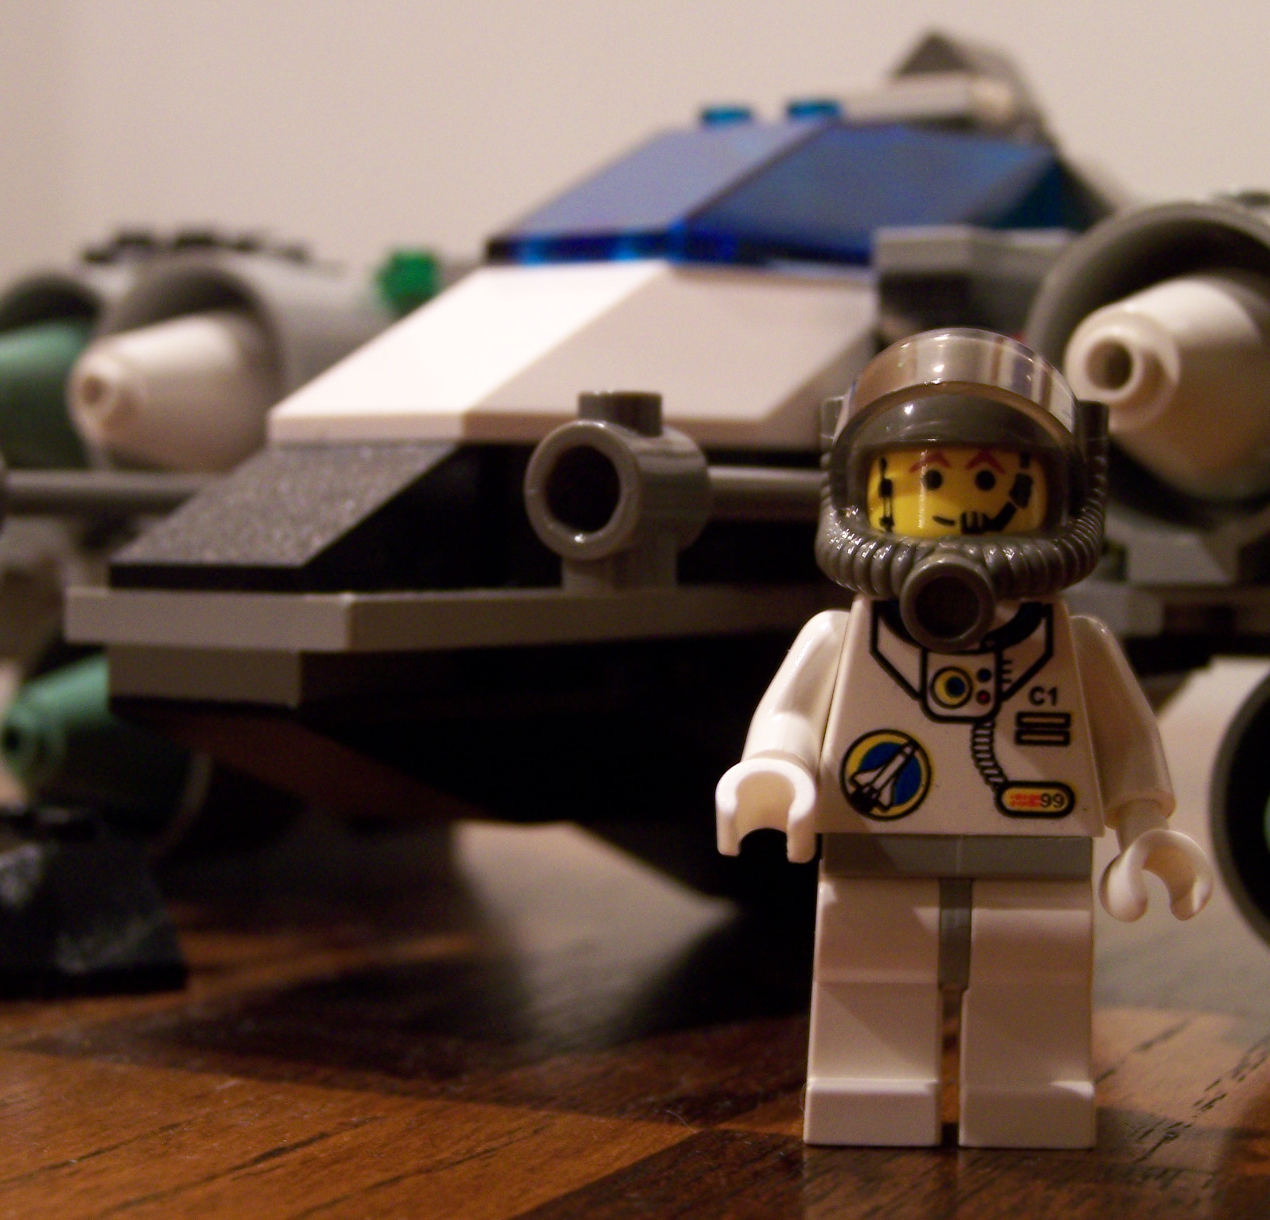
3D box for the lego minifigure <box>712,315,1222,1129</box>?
[{"bbox_3d":[0.018,0.007,0.173,0.027,0.043,0.019,0,2,8],"label":"lego minifigure"}]

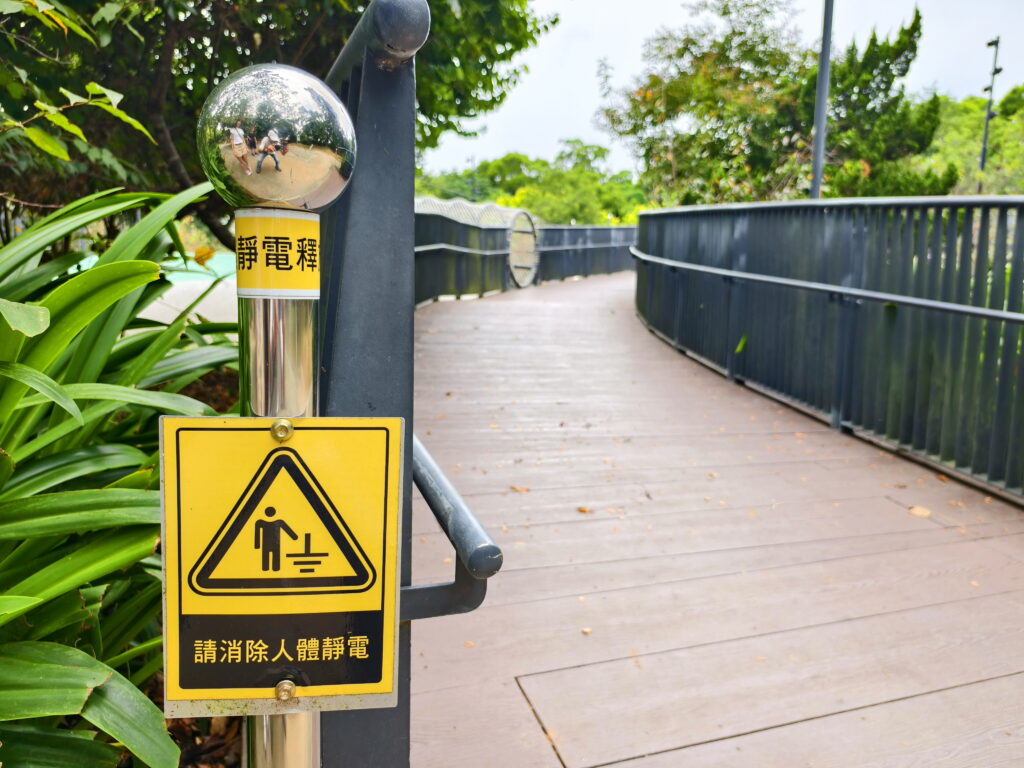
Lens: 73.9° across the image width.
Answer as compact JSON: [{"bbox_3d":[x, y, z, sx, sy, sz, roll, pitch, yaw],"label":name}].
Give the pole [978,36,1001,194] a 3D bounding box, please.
[{"bbox_3d":[18.133,-10.070,25.953,0.300,6.000,0.750,-2,7,-26],"label":"pole"}]

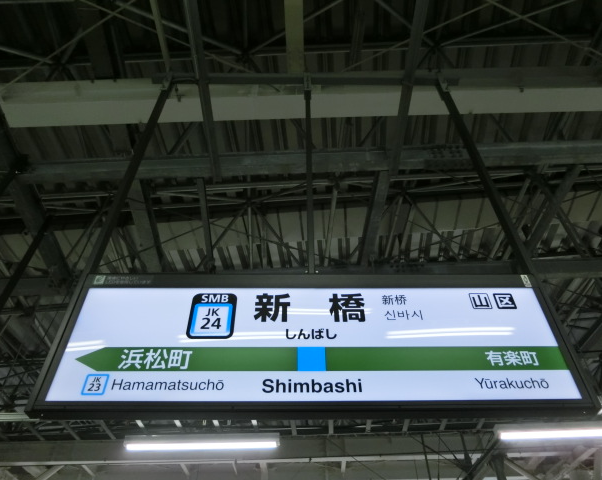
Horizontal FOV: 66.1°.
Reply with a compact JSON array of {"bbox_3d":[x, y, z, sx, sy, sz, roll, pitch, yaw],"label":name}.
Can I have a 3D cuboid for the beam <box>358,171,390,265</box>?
[{"bbox_3d":[0.860,-0.222,5.472,0.122,0.210,1.560,2,-46,-2],"label":"beam"}]

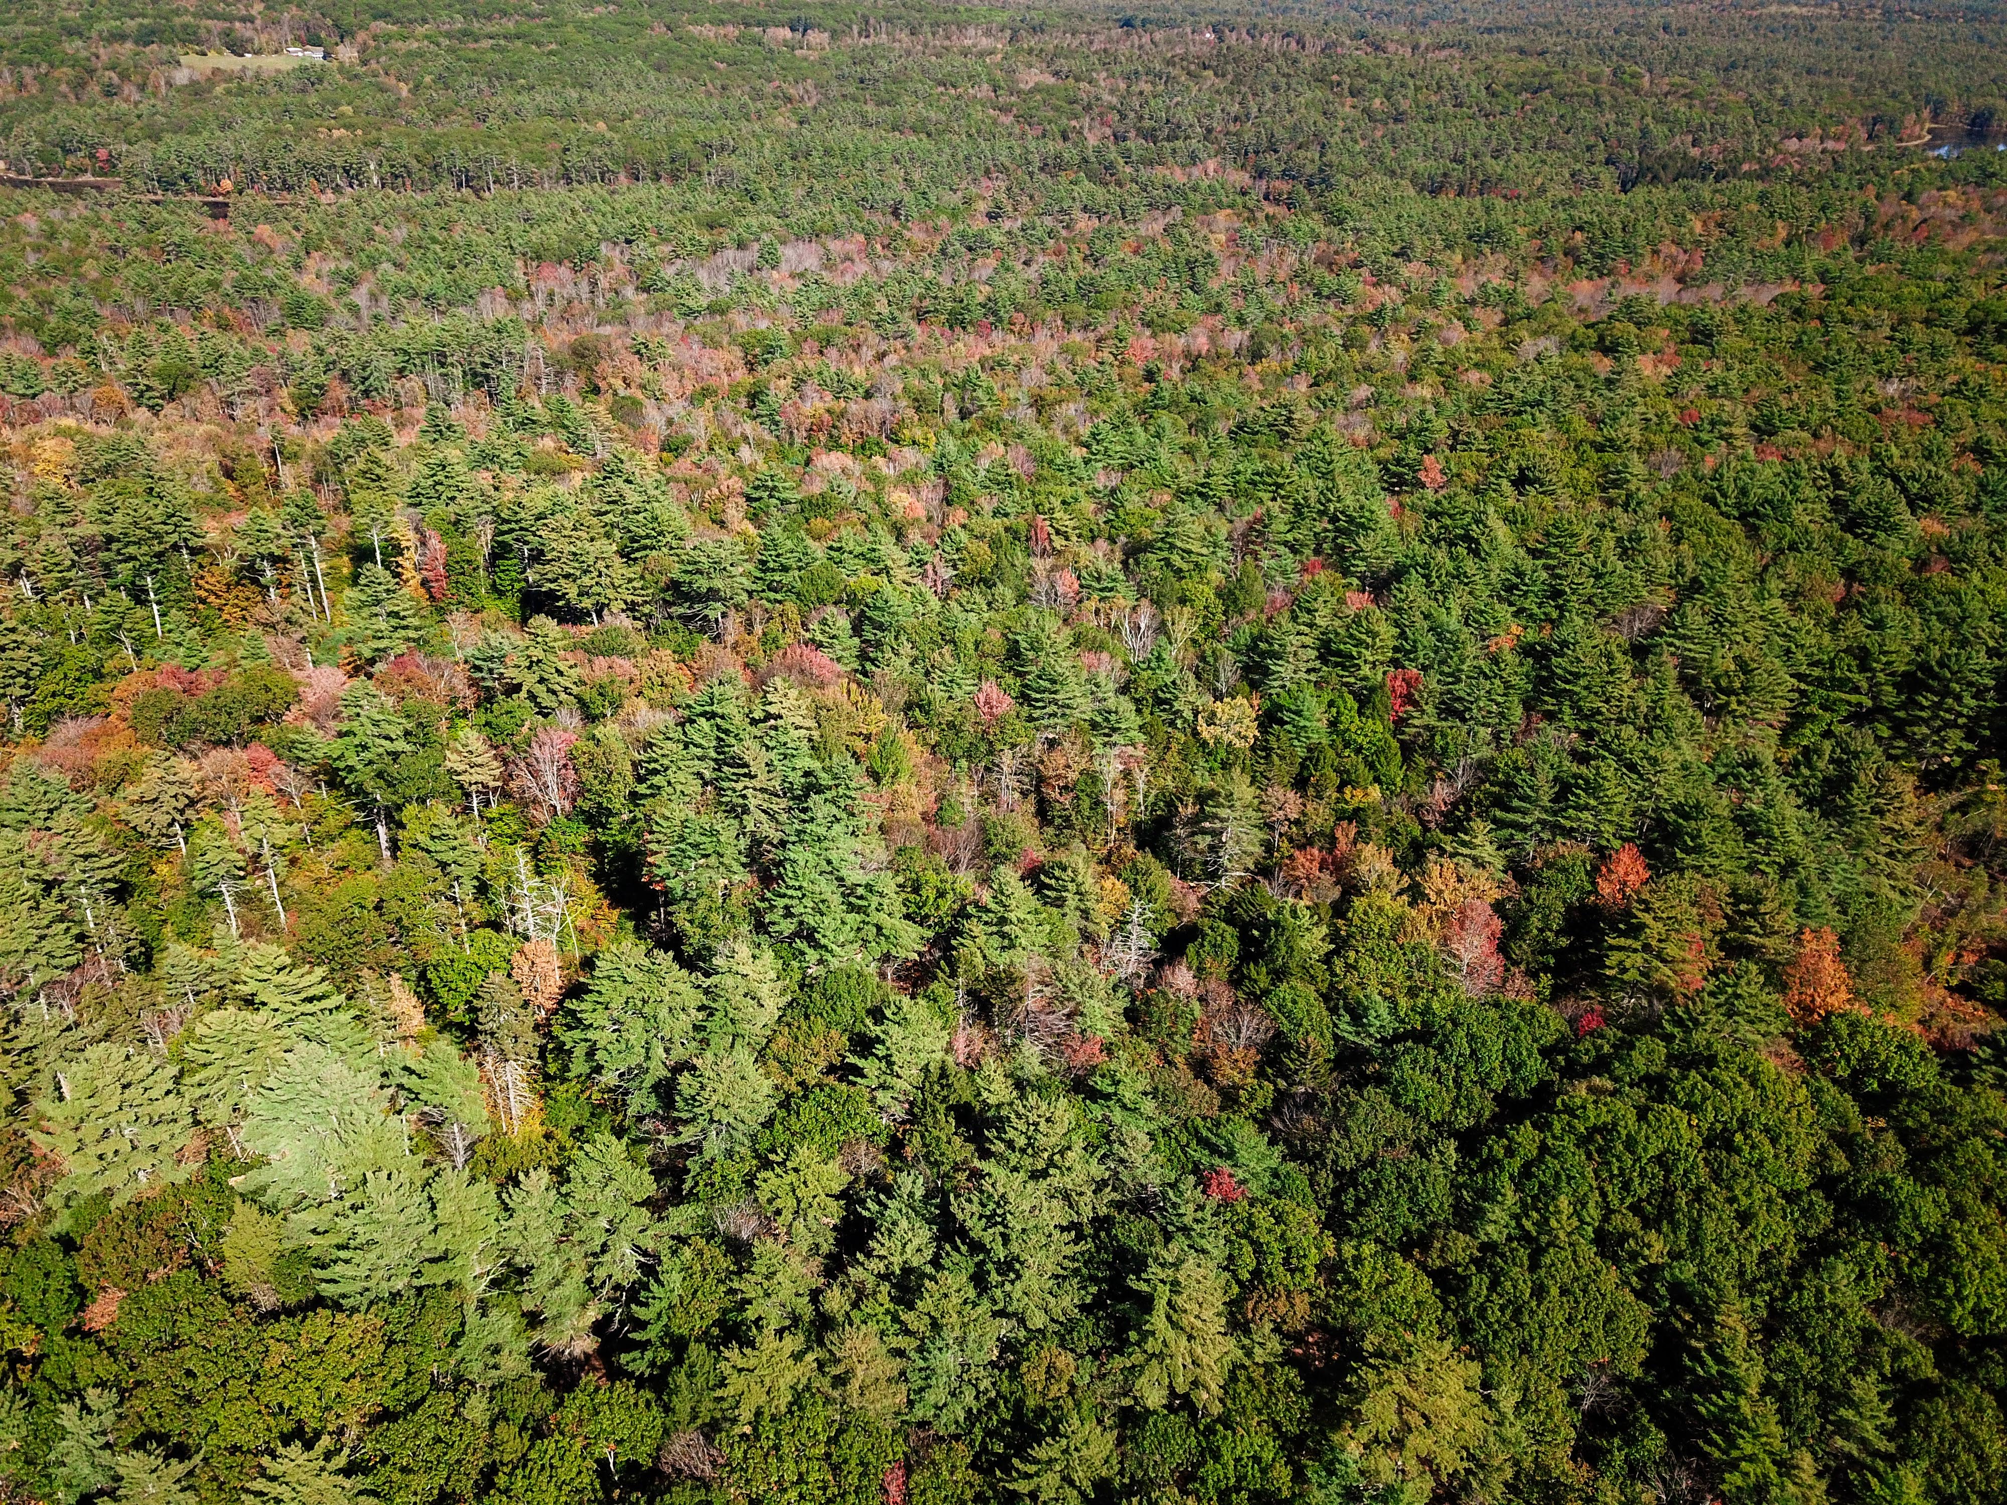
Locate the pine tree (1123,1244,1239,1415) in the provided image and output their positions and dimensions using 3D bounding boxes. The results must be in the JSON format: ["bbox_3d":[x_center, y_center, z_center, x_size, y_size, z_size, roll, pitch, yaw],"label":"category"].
[{"bbox_3d":[12.320,42.120,105.290,7.350,20.000,7.350,0,28,0],"label":"pine tree"}]

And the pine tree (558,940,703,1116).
[{"bbox_3d":[-32.260,26.210,131.130,12.500,23.500,12.500,0,28,0],"label":"pine tree"}]

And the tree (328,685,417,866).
[{"bbox_3d":[-71.850,3.420,172.410,9.830,24.500,9.830,0,28,0],"label":"tree"}]

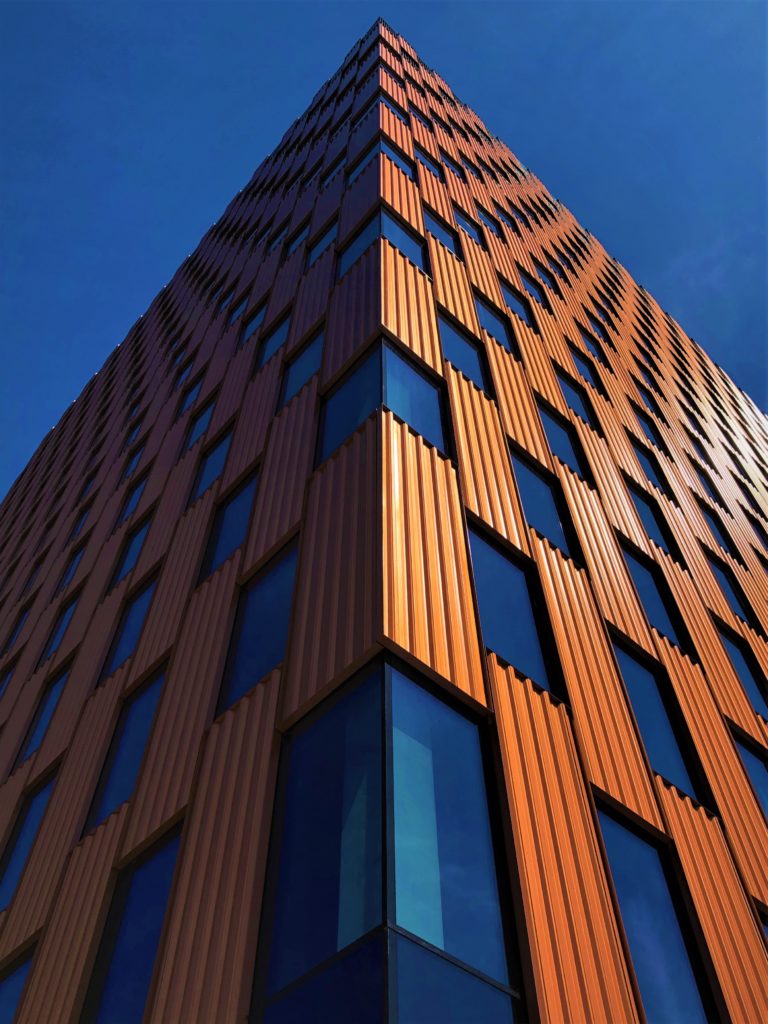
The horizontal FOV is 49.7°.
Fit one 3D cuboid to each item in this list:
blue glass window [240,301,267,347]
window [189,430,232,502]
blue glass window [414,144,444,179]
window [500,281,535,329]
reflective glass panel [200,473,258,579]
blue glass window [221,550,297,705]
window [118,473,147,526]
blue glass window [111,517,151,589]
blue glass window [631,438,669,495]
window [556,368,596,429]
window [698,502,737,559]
[{"bbox_3d":[-3.494,-5.021,22.501,0.122,2.218,1.199,36,-62,-23],"label":"blue glass window"},{"bbox_3d":[-3.388,-0.854,16.885,0.150,2.410,1.371,36,-62,-23],"label":"window"},{"bbox_3d":[1.423,-11.389,27.157,1.199,2.218,0.122,36,-62,-23],"label":"blue glass window"},{"bbox_3d":[3.521,-5.432,22.152,1.199,2.218,0.122,36,-62,-23],"label":"window"},{"bbox_3d":[-2.411,0.215,13.141,0.200,2.350,1.220,37,-62,-24],"label":"reflective glass panel"},{"bbox_3d":[-1.384,1.329,9.994,0.150,2.410,1.371,36,-62,-23],"label":"blue glass window"},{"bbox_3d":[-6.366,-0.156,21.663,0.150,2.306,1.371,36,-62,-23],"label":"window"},{"bbox_3d":[-5.525,0.992,18.549,0.140,2.473,1.286,35,-61,-23],"label":"blue glass window"},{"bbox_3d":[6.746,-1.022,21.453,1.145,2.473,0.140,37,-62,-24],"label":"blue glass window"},{"bbox_3d":[4.347,-2.624,19.032,1.220,2.350,0.200,35,-61,-23],"label":"window"},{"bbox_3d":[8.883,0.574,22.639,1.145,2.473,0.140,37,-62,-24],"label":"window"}]

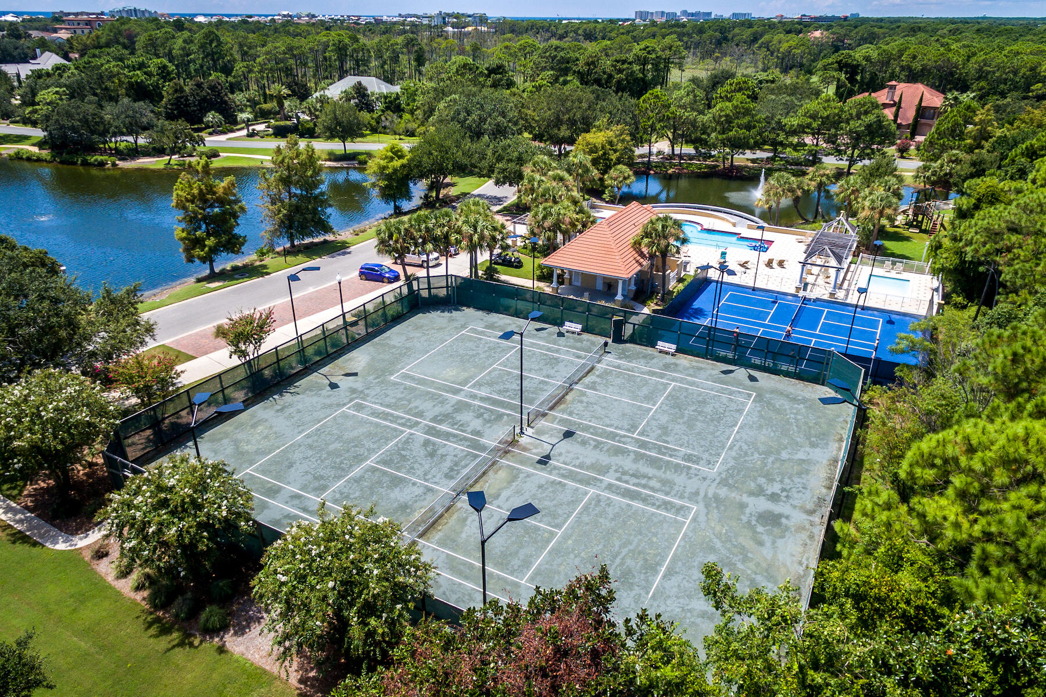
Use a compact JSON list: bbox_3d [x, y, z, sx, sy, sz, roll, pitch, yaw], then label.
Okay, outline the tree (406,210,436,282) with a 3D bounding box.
[{"bbox_3d":[-9.513,-9.139,55.811,3.100,8.100,3.100,-4,26,-9],"label":"tree"}]

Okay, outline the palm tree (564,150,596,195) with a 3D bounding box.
[{"bbox_3d":[8.540,-26.140,87.230,4.400,6.630,4.400,3,30,4],"label":"palm tree"}]

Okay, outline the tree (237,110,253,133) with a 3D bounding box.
[{"bbox_3d":[-60.544,-49.340,127.253,3.459,4.903,3.437,17,31,29],"label":"tree"}]

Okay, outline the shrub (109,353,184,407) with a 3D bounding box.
[{"bbox_3d":[-26.377,2.762,40.967,4.500,5.000,4.500,-21,36,-32],"label":"shrub"}]

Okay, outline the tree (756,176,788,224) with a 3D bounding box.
[{"bbox_3d":[33.024,-19.101,75.324,3.800,6.800,3.800,11,28,21],"label":"tree"}]

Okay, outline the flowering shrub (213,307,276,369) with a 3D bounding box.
[{"bbox_3d":[-20.237,-0.018,41.862,4.100,5.600,4.100,-13,29,-25],"label":"flowering shrub"}]

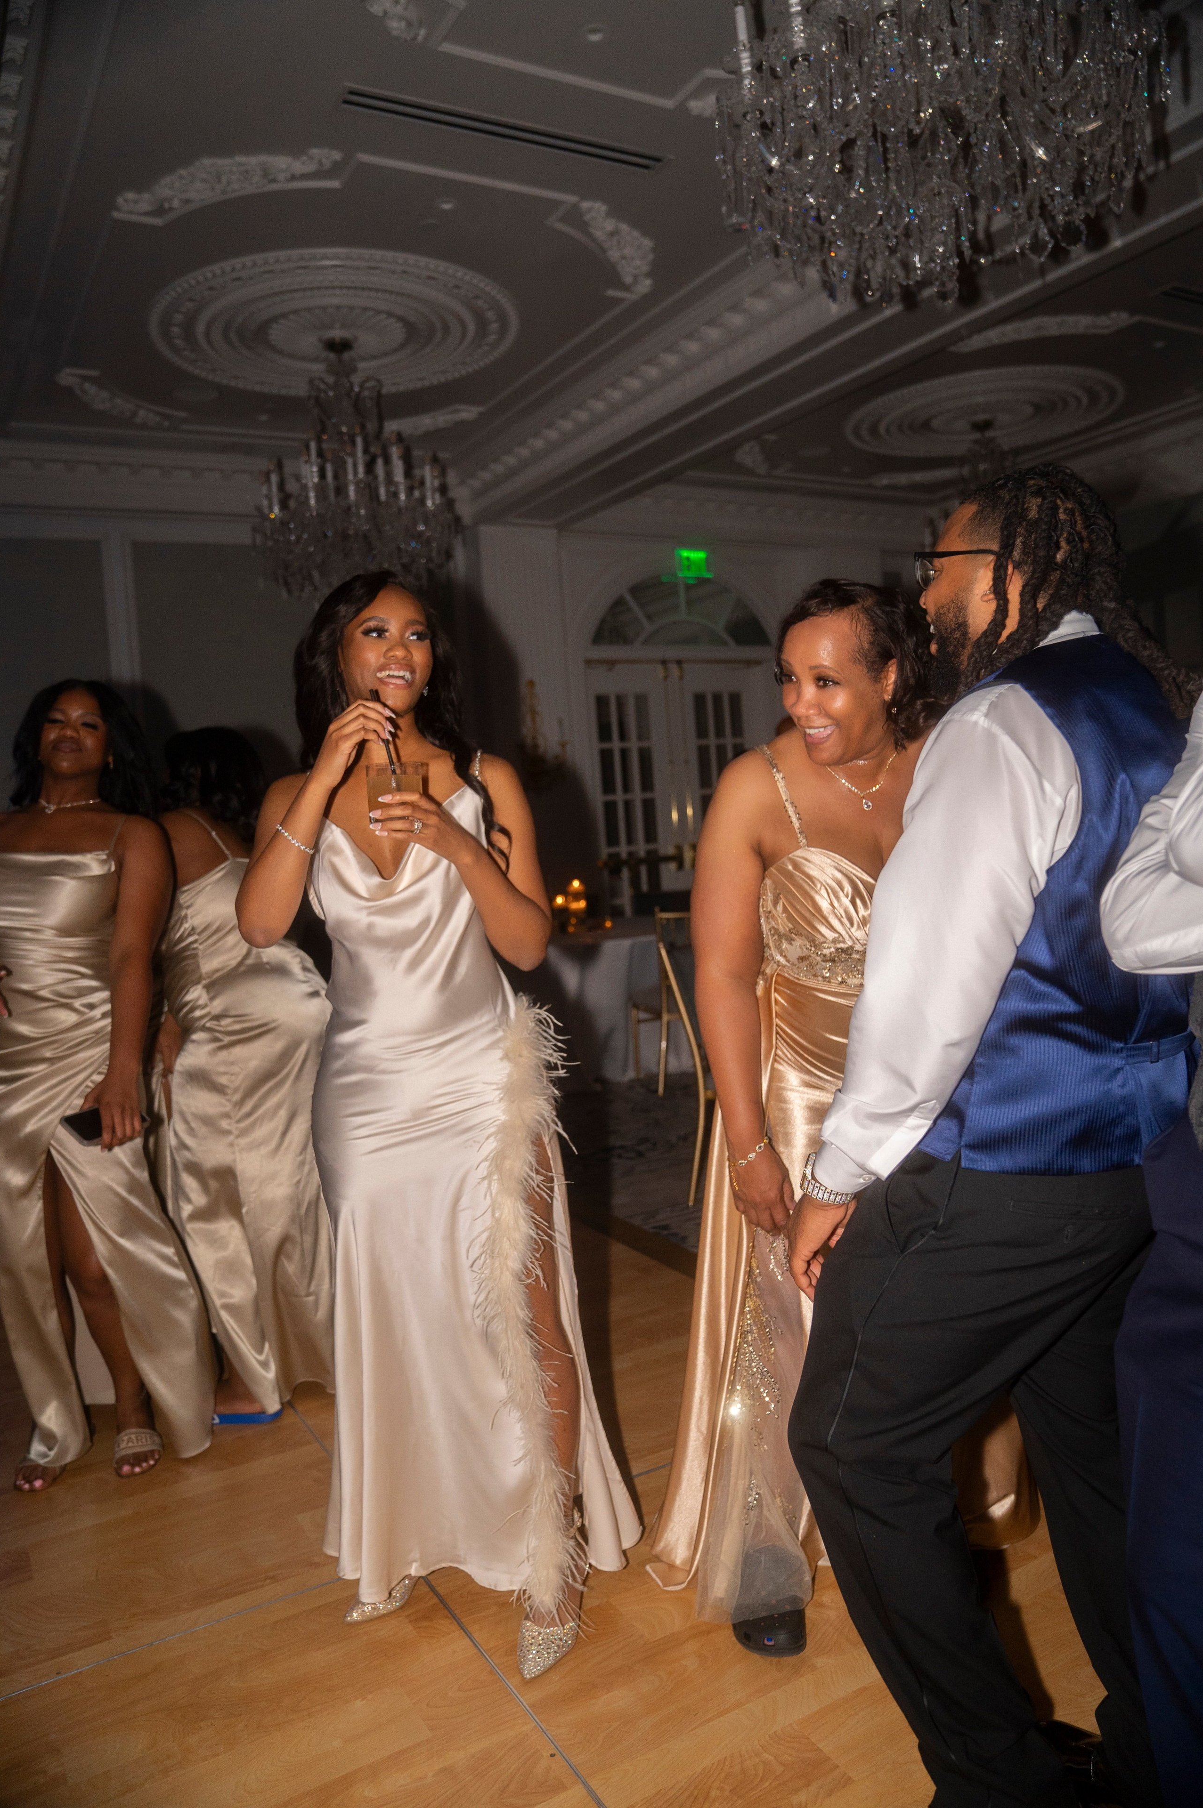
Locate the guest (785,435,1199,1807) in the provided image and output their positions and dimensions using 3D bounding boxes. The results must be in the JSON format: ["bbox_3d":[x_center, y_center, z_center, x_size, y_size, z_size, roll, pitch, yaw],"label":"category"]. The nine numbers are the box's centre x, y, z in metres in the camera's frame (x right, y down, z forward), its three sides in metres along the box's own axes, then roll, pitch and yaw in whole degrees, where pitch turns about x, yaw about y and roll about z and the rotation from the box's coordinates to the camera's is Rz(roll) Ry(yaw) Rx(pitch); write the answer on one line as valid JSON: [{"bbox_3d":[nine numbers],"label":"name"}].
[{"bbox_3d":[0.569,0.324,1.775,0.560,1.810,0.550,-8,6,-43],"label":"guest"}]

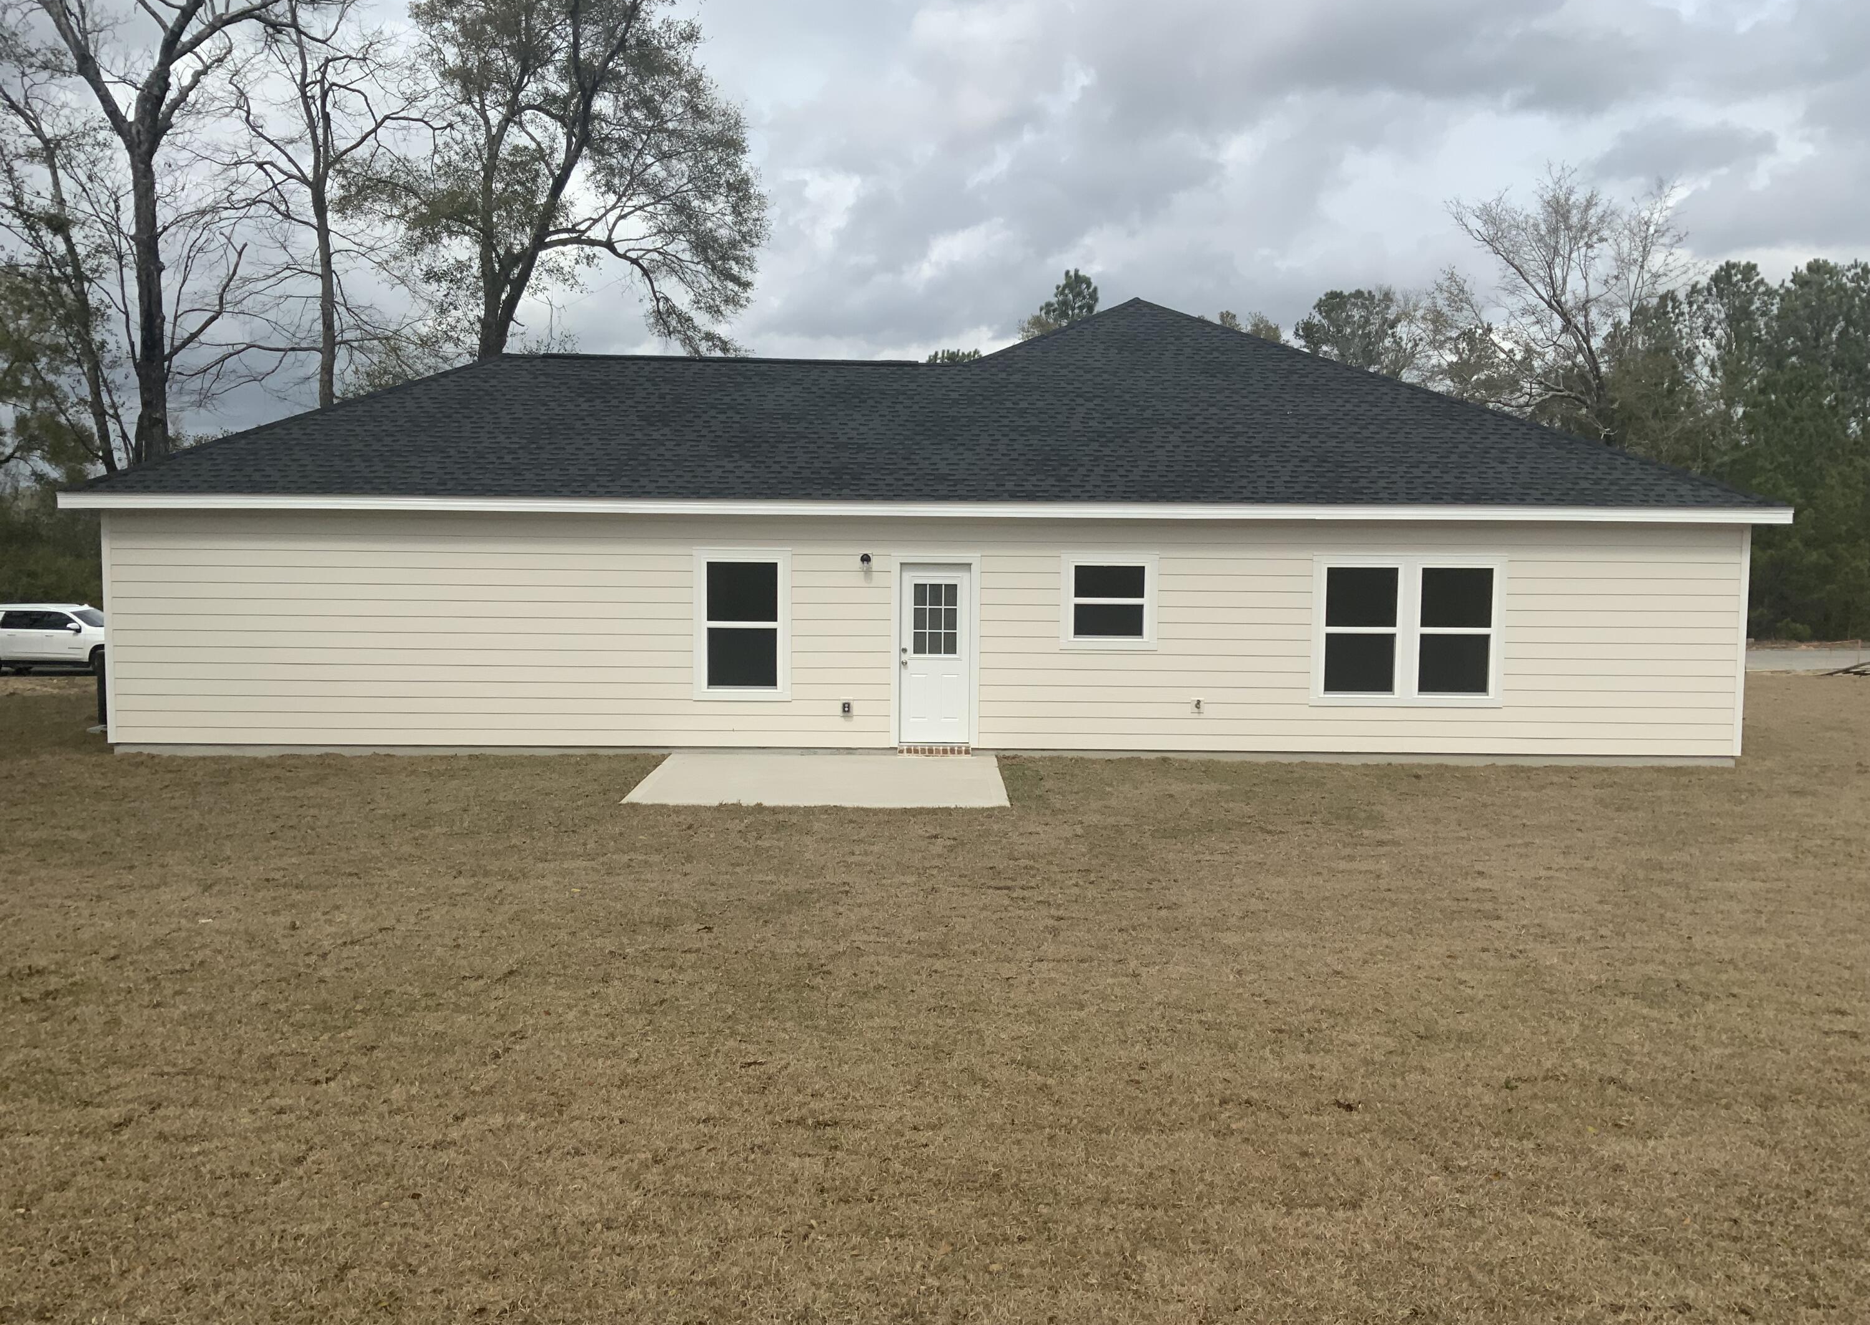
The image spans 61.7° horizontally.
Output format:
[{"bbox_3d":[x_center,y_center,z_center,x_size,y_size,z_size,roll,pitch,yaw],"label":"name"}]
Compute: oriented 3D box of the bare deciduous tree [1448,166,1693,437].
[{"bbox_3d":[23.300,-9.400,58.000,9.000,17.500,8.500,0,4,0],"label":"bare deciduous tree"}]

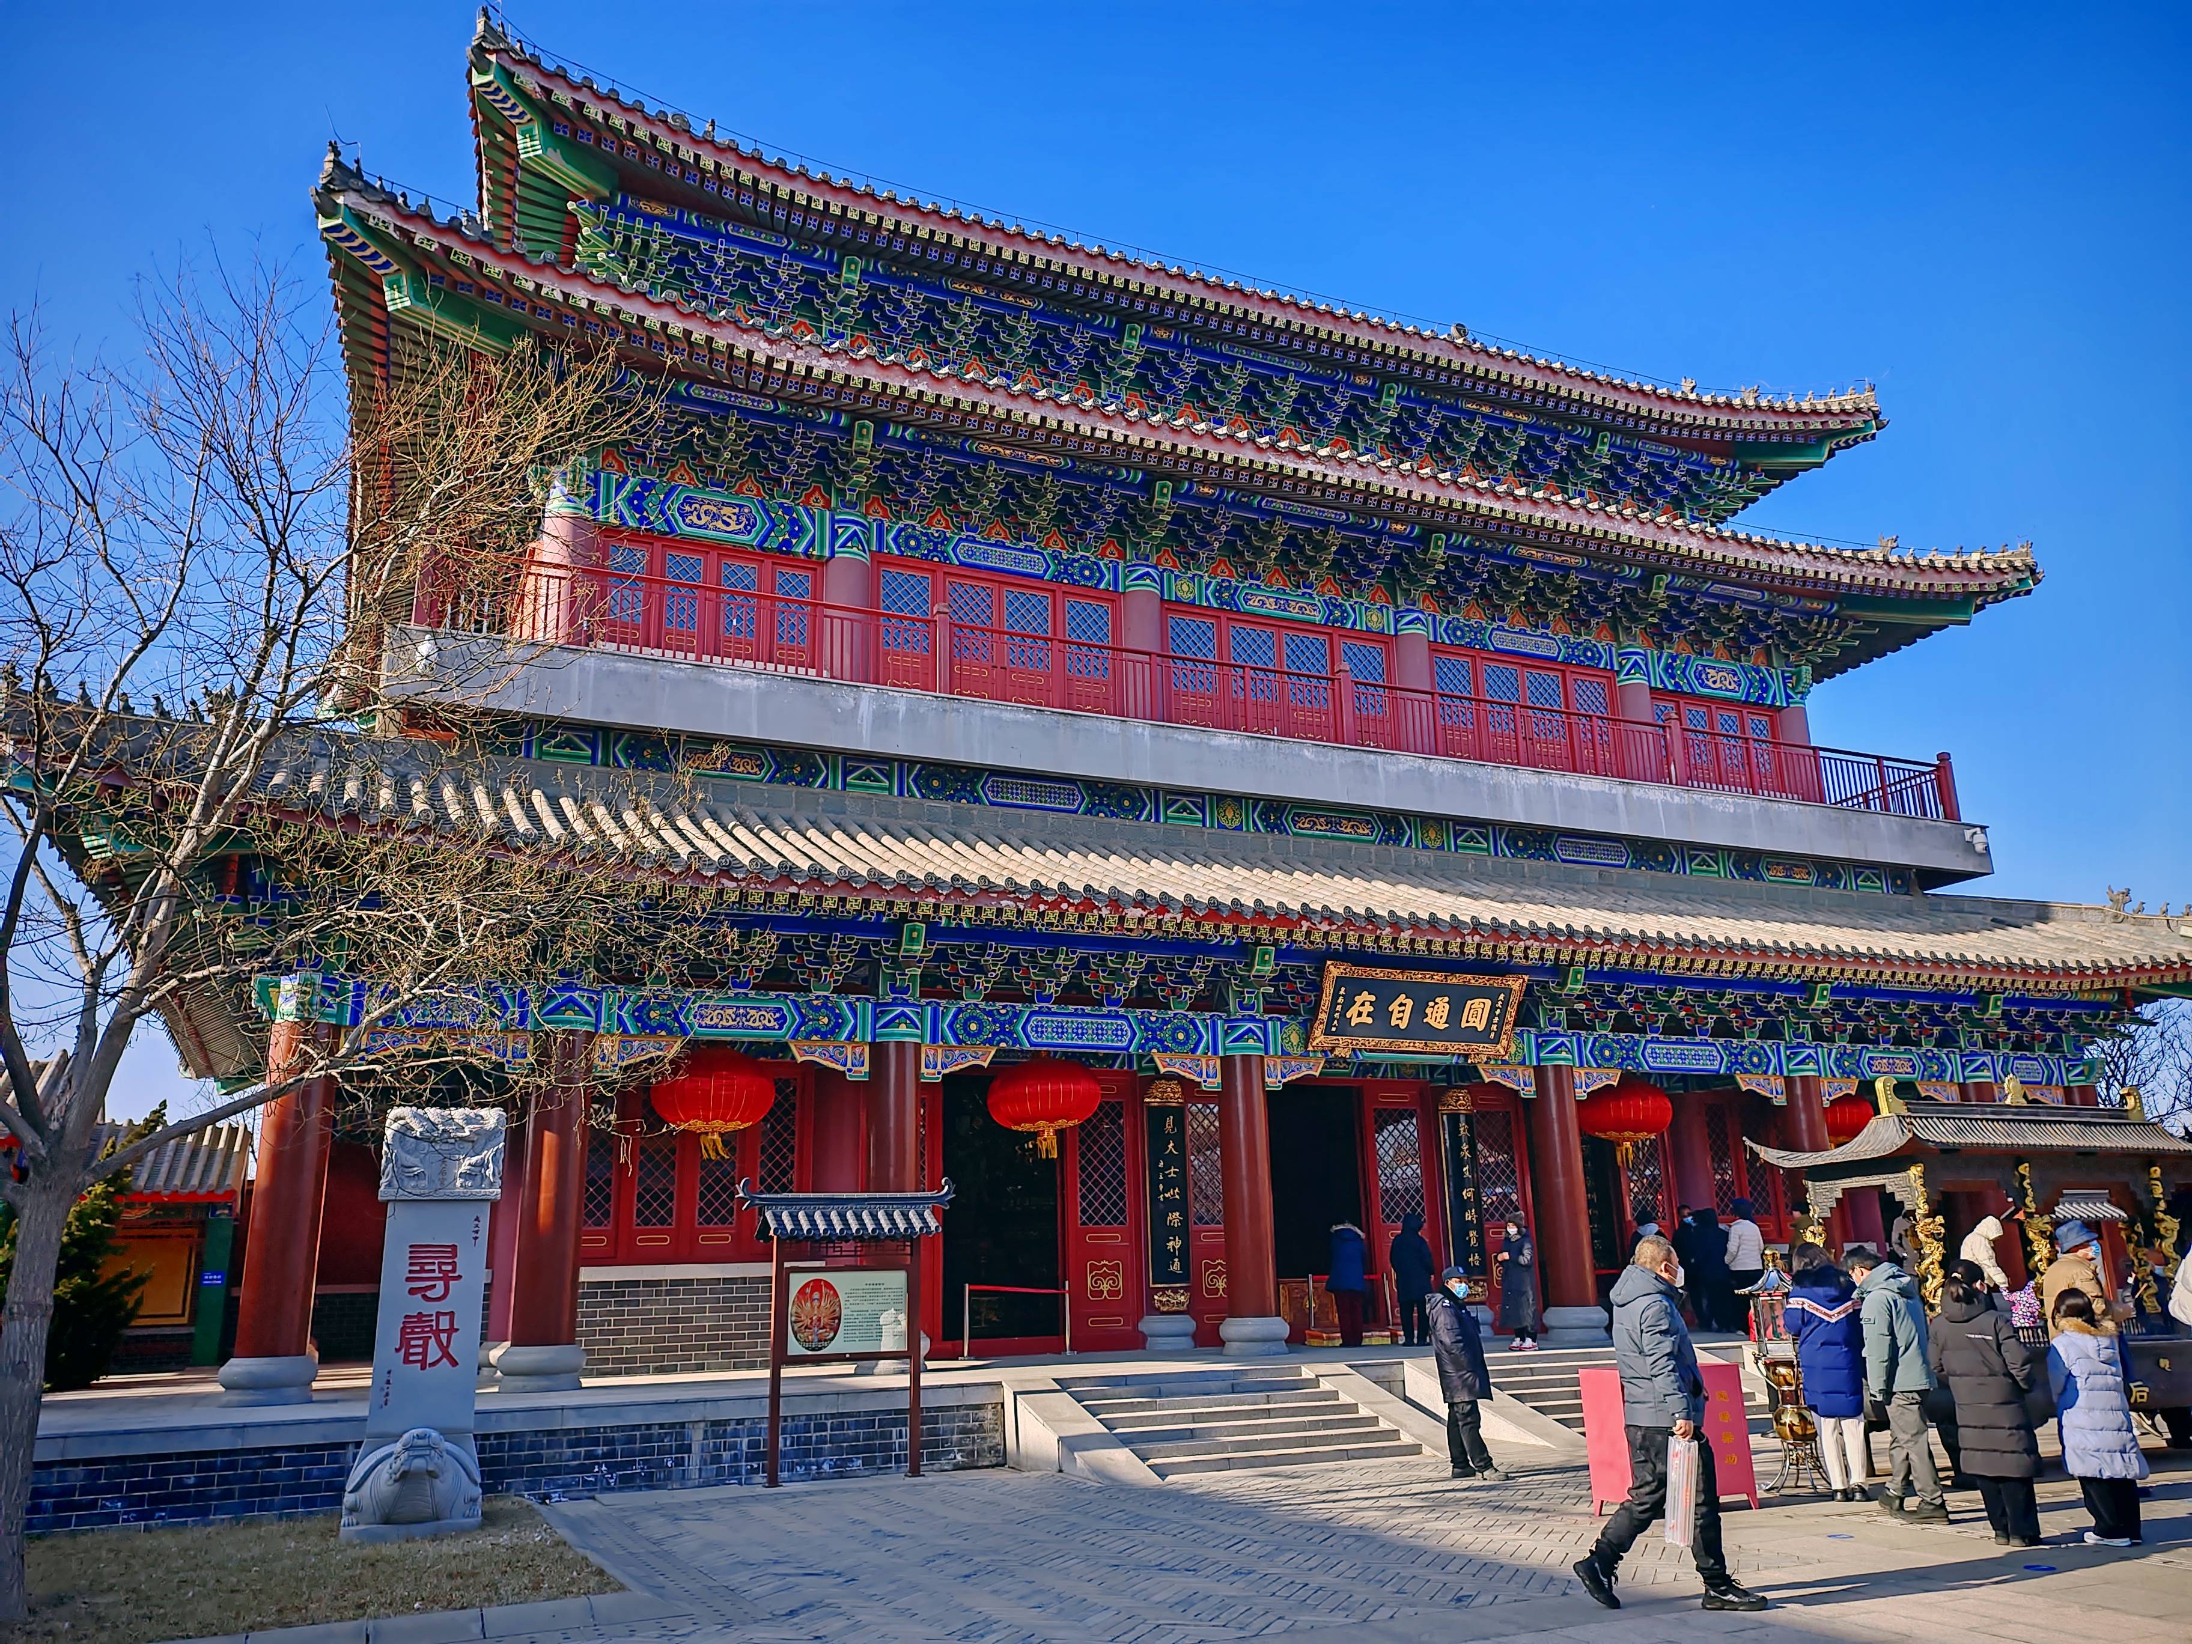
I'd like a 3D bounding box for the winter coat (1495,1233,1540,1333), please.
[{"bbox_3d":[5.146,5.658,21.135,0.450,1.207,0.480,8,-18,-32],"label":"winter coat"}]

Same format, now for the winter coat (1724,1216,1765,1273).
[{"bbox_3d":[8.579,5.598,22.600,0.520,0.750,0.360,6,-17,-25],"label":"winter coat"}]

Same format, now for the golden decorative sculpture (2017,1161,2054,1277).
[{"bbox_3d":[8.271,3.658,15.064,0.220,1.305,0.220,5,-17,-24],"label":"golden decorative sculpture"}]

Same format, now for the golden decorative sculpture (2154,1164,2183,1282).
[{"bbox_3d":[8.884,3.393,14.184,0.200,1.099,0.200,6,-17,-24],"label":"golden decorative sculpture"}]

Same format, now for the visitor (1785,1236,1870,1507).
[{"bbox_3d":[5.258,3.927,12.306,0.520,1.728,0.480,-1,-15,-3],"label":"visitor"}]

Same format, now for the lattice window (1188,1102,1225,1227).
[{"bbox_3d":[1.702,4.822,24.095,0.800,1.690,0.080,6,-17,-24],"label":"lattice window"}]

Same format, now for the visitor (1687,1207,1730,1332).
[{"bbox_3d":[8.633,6.346,24.267,0.500,1.715,0.360,-5,-16,10],"label":"visitor"}]

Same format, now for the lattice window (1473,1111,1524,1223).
[{"bbox_3d":[6.137,5.262,26.096,0.700,1.671,0.080,6,-17,-24],"label":"lattice window"}]

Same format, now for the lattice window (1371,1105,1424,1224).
[{"bbox_3d":[4.534,5.103,25.376,0.840,1.690,0.080,6,-17,-24],"label":"lattice window"}]

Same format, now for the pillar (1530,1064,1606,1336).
[{"bbox_3d":[6.481,5.214,23.423,0.880,3.612,0.880,6,-17,-24],"label":"pillar"}]

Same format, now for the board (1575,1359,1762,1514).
[{"bbox_3d":[3.942,4.243,11.726,1.122,0.955,0.240,-1,-15,-4],"label":"board"}]

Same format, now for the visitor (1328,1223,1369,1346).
[{"bbox_3d":[3.463,6.353,23.565,0.520,1.641,0.420,4,-16,-20],"label":"visitor"}]

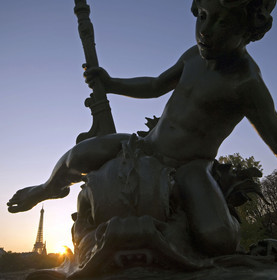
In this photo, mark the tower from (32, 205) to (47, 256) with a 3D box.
[{"bbox_3d":[-510.641,494.006,1341.741,125.000,327.000,125.000,15,-32,-36],"label":"tower"}]

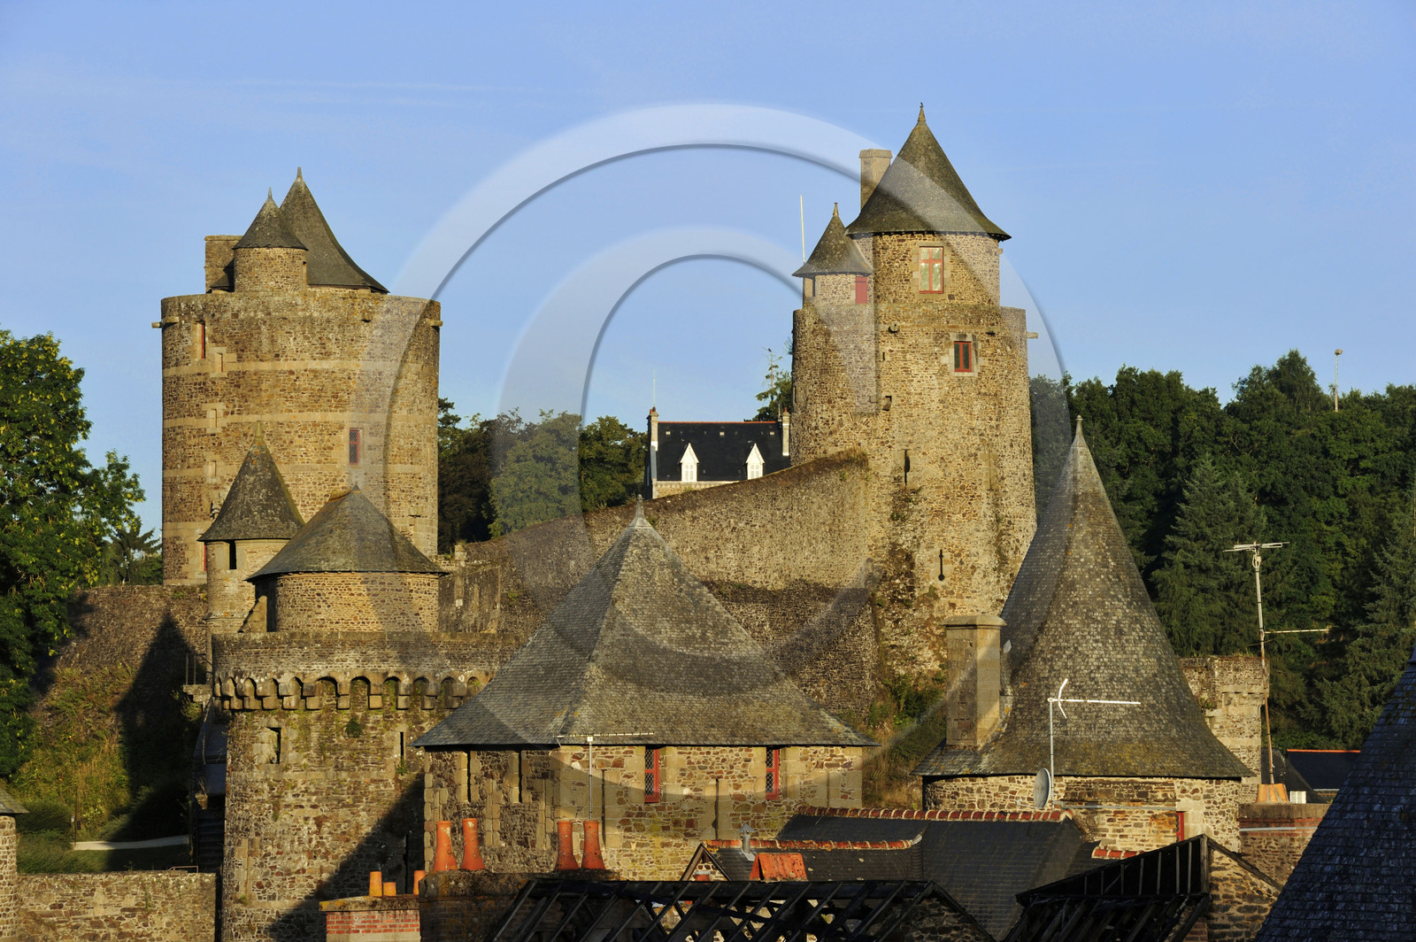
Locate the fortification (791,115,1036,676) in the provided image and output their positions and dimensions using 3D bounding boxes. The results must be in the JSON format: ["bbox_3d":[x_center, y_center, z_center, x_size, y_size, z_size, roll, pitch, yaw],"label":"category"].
[{"bbox_3d":[9.512,-3.723,308.000,11.322,26.011,11.322,0,-2,2],"label":"fortification"}]

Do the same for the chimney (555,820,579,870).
[{"bbox_3d":[-2.038,5.432,97.000,0.350,0.720,0.350,0,-2,0],"label":"chimney"}]

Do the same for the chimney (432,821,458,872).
[{"bbox_3d":[-3.820,5.440,97.000,0.350,0.720,0.350,0,-2,0],"label":"chimney"}]

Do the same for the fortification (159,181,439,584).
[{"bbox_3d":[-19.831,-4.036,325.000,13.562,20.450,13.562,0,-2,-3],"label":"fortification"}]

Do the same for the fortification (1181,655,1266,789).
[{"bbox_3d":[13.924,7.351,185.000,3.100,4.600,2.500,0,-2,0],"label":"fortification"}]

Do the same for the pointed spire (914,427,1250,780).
[{"bbox_3d":[9.963,3.522,178.000,8.931,9.403,8.931,0,-2,3],"label":"pointed spire"}]

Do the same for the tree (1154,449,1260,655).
[{"bbox_3d":[22.431,5.712,300.000,5.300,12.900,5.300,0,-2,0],"label":"tree"}]

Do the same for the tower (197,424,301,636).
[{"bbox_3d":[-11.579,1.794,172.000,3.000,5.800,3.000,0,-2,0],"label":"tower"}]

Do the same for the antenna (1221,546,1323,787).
[{"bbox_3d":[8.640,2.939,102.000,1.550,3.780,0.750,0,-2,0],"label":"antenna"}]

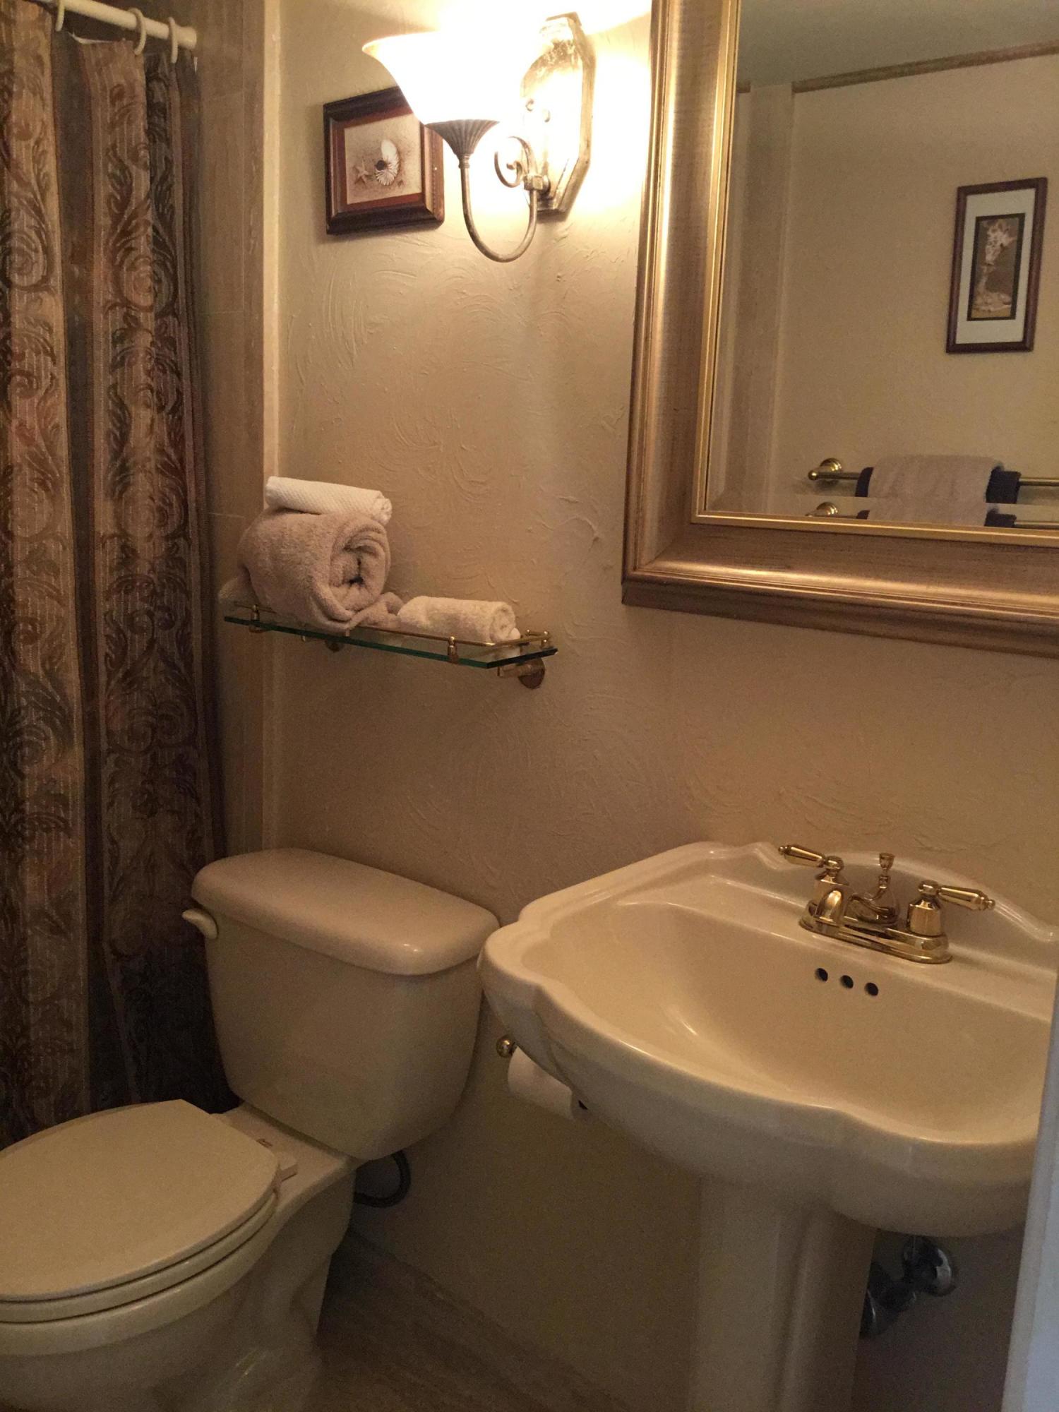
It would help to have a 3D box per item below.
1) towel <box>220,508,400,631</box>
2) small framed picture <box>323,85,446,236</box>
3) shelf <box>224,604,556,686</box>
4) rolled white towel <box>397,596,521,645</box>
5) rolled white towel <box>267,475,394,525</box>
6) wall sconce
[{"bbox_3d":[-0.326,-0.205,1.865,0.279,0.164,0.132,12,14,41],"label":"towel"},{"bbox_3d":[-0.202,-0.750,1.742,0.224,0.172,0.029,12,17,41],"label":"small framed picture"},{"bbox_3d":[-0.214,-0.093,1.786,0.557,0.078,0.130,12,14,41],"label":"shelf"},{"bbox_3d":[-0.097,-0.114,1.695,0.198,0.061,0.064,12,14,41],"label":"rolled white towel"},{"bbox_3d":[-0.293,-0.295,1.831,0.247,0.048,0.051,15,16,40],"label":"rolled white towel"},{"bbox_3d":[-0.052,-0.671,1.460,0.202,0.294,0.267,12,14,41],"label":"wall sconce"}]

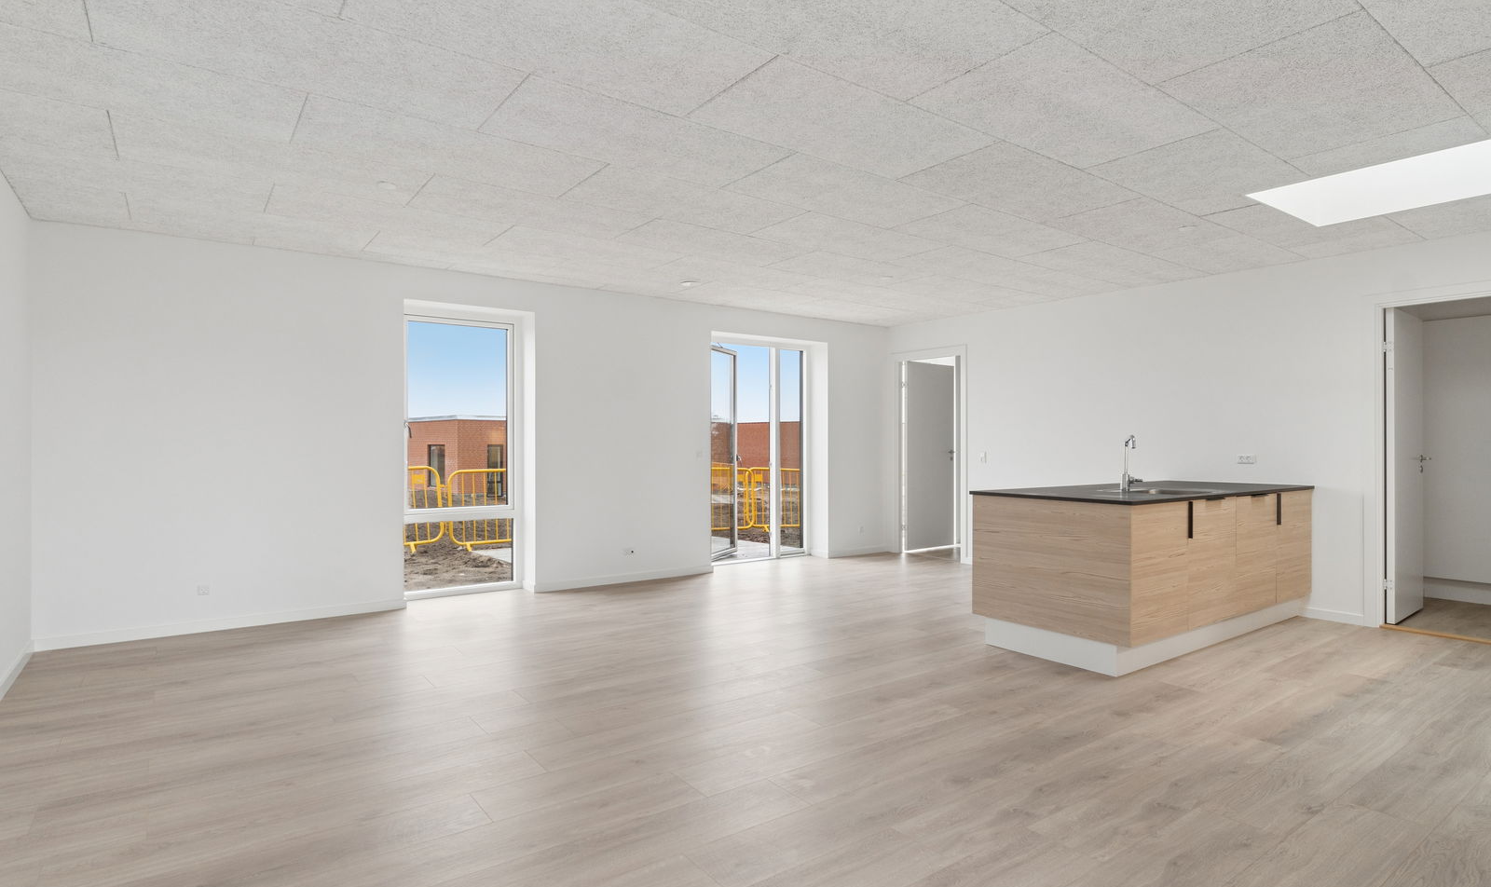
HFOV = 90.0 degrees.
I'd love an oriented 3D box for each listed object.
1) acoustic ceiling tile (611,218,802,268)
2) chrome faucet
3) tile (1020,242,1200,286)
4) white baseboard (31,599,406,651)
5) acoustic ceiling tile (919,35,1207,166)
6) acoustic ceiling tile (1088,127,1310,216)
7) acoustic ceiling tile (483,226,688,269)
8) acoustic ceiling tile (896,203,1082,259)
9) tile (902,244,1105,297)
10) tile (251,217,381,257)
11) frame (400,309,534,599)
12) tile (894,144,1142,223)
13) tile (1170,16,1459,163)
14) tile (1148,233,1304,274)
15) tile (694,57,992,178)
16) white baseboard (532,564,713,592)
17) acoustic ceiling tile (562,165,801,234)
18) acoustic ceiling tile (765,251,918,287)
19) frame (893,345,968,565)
[{"bbox_3d":[-0.198,-1.290,4.823,1.200,0.025,0.600,0,0,-36],"label":"acoustic ceiling tile"},{"bbox_3d":[2.427,0.122,4.652,0.180,0.360,0.120,-1,1,-44],"label":"chrome faucet"},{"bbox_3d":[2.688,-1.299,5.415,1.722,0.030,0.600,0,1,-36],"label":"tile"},{"bbox_3d":[-3.240,1.152,4.799,1.949,0.070,0.015,0,0,-36],"label":"white baseboard"},{"bbox_3d":[1.253,-1.285,2.891,1.200,0.025,0.600,0,0,-36],"label":"acoustic ceiling tile"},{"bbox_3d":[2.222,-1.284,3.586,1.200,0.025,0.600,0,0,-36],"label":"acoustic ceiling tile"},{"bbox_3d":[-1.006,-1.292,4.933,1.200,0.030,0.600,0,1,-36],"label":"acoustic ceiling tile"},{"bbox_3d":[1.501,-1.286,4.555,1.200,0.025,0.600,0,0,-36],"label":"acoustic ceiling tile"},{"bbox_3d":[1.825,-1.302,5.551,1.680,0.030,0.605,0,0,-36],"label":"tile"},{"bbox_3d":[-2.668,-1.294,4.649,0.618,0.030,0.738,0,0,-36],"label":"tile"},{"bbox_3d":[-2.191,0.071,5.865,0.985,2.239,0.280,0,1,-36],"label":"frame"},{"bbox_3d":[1.383,-1.282,3.711,1.200,0.030,0.600,0,1,-36],"label":"tile"},{"bbox_3d":[2.111,-1.283,2.763,1.200,0.025,0.600,0,0,-36],"label":"tile"},{"bbox_3d":[3.285,-1.296,5.110,1.122,0.030,0.600,0,1,-36],"label":"tile"},{"bbox_3d":[0.415,-1.287,3.034,1.200,0.025,0.600,0,0,-36],"label":"tile"},{"bbox_3d":[-0.989,1.155,6.406,1.657,0.070,0.015,0,0,-36],"label":"white baseboard"},{"bbox_3d":[-0.303,-1.287,3.989,1.200,0.030,0.602,0,0,-36],"label":"acoustic ceiling tile"},{"bbox_3d":[0.771,-1.289,5.517,1.200,0.025,0.600,0,0,-36],"label":"acoustic ceiling tile"},{"bbox_3d":[1.977,0.100,7.925,0.120,2.190,1.045,0,1,-36],"label":"frame"}]

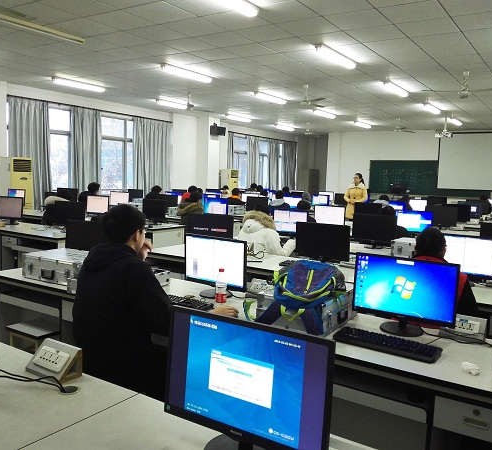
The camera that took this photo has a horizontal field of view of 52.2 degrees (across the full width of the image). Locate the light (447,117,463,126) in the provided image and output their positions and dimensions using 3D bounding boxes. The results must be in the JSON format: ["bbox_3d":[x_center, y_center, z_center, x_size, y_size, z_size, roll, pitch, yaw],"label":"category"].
[{"bbox_3d":[5.801,-2.863,13.906,0.100,0.100,1.220,5,7,33],"label":"light"}]

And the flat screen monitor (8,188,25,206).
[{"bbox_3d":[-4.059,-0.439,8.925,0.460,0.375,0.180,6,7,33],"label":"flat screen monitor"}]

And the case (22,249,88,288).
[{"bbox_3d":[-1.222,0.292,3.513,0.555,0.157,0.372,5,6,34],"label":"case"}]

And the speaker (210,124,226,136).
[{"bbox_3d":[-0.851,-2.849,15.295,0.250,0.260,0.420,15,12,32],"label":"speaker"}]

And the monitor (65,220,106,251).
[{"bbox_3d":[-1.197,0.158,3.804,0.500,0.366,0.200,5,7,33],"label":"monitor"}]

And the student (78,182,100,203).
[{"bbox_3d":[-2.858,-0.141,9.458,0.496,1.290,0.675,5,6,33],"label":"student"}]

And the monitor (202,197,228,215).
[{"bbox_3d":[-0.513,-0.281,8.826,0.506,0.361,0.198,5,6,31],"label":"monitor"}]

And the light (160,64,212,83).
[{"bbox_3d":[-0.977,-2.517,8.396,0.130,0.100,1.220,5,6,33],"label":"light"}]

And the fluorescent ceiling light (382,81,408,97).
[{"bbox_3d":[2.792,-2.518,9.315,0.100,0.100,1.220,5,7,33],"label":"fluorescent ceiling light"}]

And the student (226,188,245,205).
[{"bbox_3d":[-0.155,-0.176,10.861,0.480,1.210,0.620,5,7,33],"label":"student"}]

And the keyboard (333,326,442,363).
[{"bbox_3d":[0.630,0.537,2.254,0.452,0.032,0.148,6,7,36],"label":"keyboard"}]

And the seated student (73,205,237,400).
[{"bbox_3d":[-0.454,0.570,2.382,0.520,1.340,0.760,6,7,36],"label":"seated student"}]

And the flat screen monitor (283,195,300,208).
[{"bbox_3d":[1.059,-0.444,11.186,0.500,0.378,0.200,5,6,33],"label":"flat screen monitor"}]

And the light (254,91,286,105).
[{"bbox_3d":[0.529,-2.725,10.814,0.125,0.095,1.250,6,7,33],"label":"light"}]

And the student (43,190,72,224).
[{"bbox_3d":[-2.780,0.079,7.611,0.496,1.190,0.744,5,6,33],"label":"student"}]

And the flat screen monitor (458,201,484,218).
[{"bbox_3d":[4.494,-0.266,10.097,0.475,0.375,0.180,6,7,33],"label":"flat screen monitor"}]

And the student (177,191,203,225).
[{"bbox_3d":[-0.763,0.104,7.780,0.500,1.250,0.620,6,7,33],"label":"student"}]

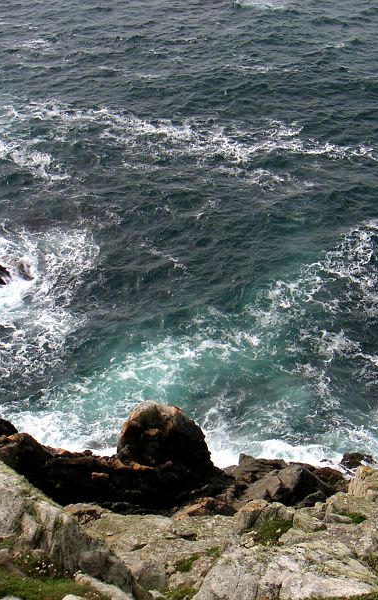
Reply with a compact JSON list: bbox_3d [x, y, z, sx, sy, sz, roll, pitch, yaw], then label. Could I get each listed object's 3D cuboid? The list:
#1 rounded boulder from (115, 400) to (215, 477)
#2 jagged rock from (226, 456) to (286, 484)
[{"bbox_3d":[-0.661,4.320,27.000,3.000,2.400,2.200,0,28,0],"label":"rounded boulder"},{"bbox_3d":[2.037,5.145,26.500,1.850,0.850,1.200,0,28,0],"label":"jagged rock"}]

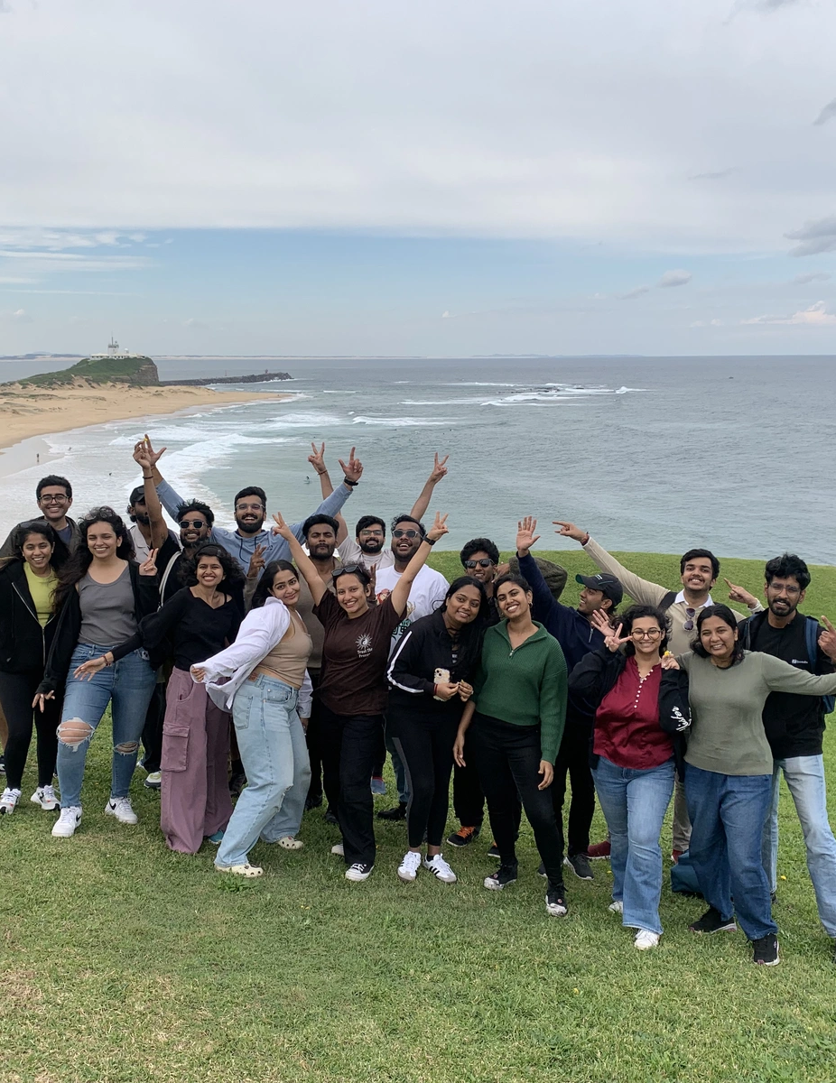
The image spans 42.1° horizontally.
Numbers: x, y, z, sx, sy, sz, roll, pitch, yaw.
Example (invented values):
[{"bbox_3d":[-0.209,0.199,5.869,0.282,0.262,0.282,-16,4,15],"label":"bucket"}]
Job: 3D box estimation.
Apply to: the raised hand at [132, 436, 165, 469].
[{"bbox_3d":[-1.386,-0.460,5.600,0.160,0.170,0.090,-5,10,-8],"label":"raised hand"}]

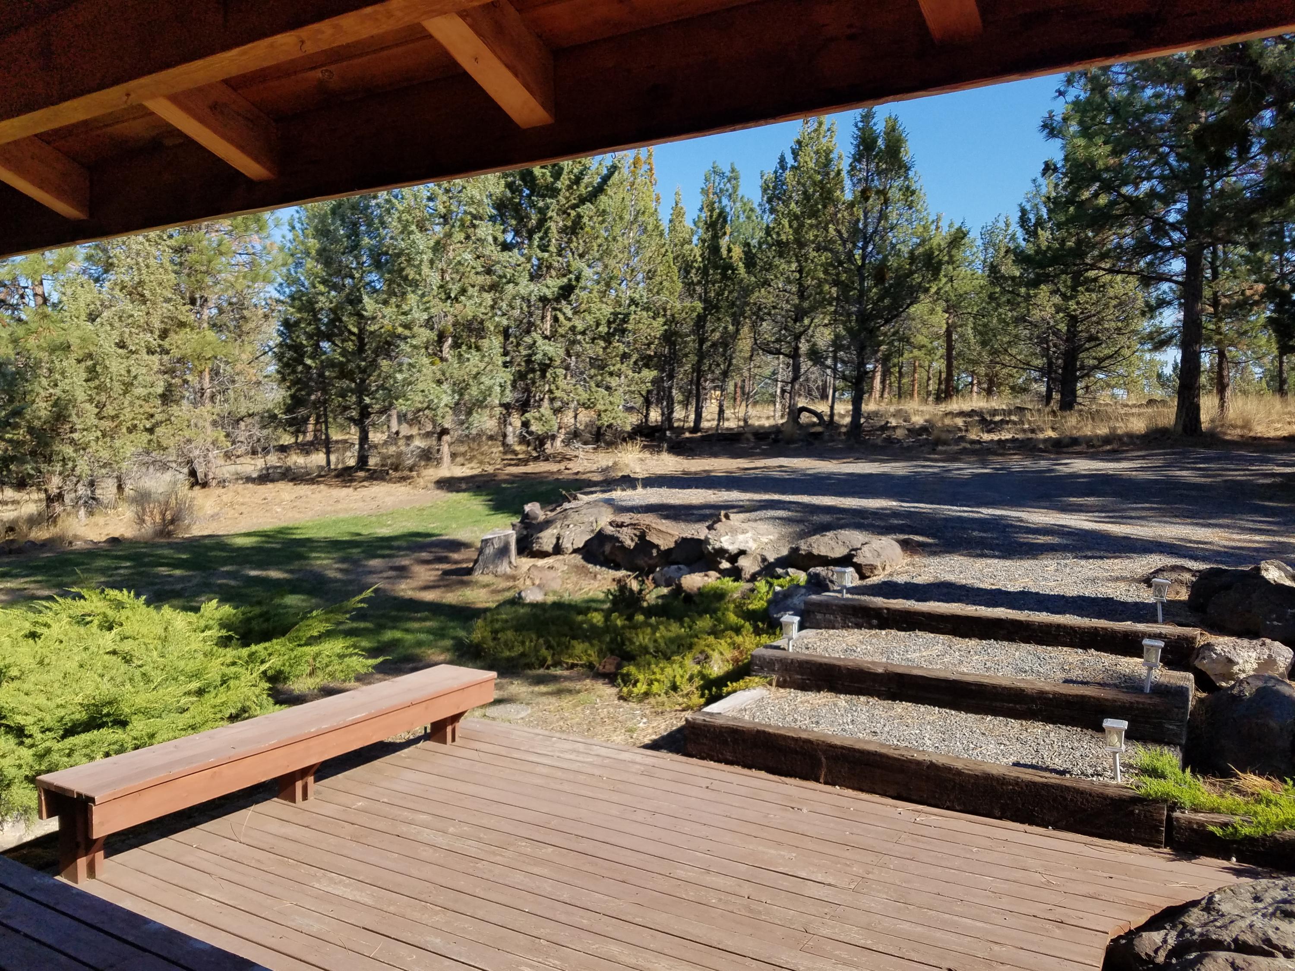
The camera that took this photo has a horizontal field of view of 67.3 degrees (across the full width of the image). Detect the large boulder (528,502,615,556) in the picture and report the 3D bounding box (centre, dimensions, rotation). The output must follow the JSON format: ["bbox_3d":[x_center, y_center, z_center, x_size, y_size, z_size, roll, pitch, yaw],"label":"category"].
[{"bbox_3d":[-1.038,0.581,13.300,1.150,0.650,0.900,0,2,-4],"label":"large boulder"}]

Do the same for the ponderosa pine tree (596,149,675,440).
[{"bbox_3d":[-0.337,-5.490,27.000,2.600,8.500,2.600,0,2,-1],"label":"ponderosa pine tree"}]

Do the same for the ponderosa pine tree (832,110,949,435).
[{"bbox_3d":[6.629,-5.802,26.500,3.100,8.900,3.100,0,3,14],"label":"ponderosa pine tree"}]

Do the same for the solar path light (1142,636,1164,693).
[{"bbox_3d":[2.821,1.010,5.430,0.112,0.304,0.112,1,3,32],"label":"solar path light"}]

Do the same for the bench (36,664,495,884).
[{"bbox_3d":[-1.750,1.403,5.041,0.447,0.423,2.443,1,3,32],"label":"bench"}]

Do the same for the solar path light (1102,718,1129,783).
[{"bbox_3d":[2.214,1.255,4.600,0.110,0.295,0.110,1,3,32],"label":"solar path light"}]

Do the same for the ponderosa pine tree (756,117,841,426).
[{"bbox_3d":[4.510,-6.470,29.000,2.650,9.300,2.650,0,3,9],"label":"ponderosa pine tree"}]

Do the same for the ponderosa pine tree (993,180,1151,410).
[{"bbox_3d":[13.527,-6.078,31.000,4.600,7.100,4.600,1,3,23],"label":"ponderosa pine tree"}]

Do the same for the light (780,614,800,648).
[{"bbox_3d":[0.964,0.995,6.550,0.108,0.240,0.108,1,3,32],"label":"light"}]

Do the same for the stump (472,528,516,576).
[{"bbox_3d":[-1.891,0.830,12.000,0.530,0.550,0.530,-1,3,-9],"label":"stump"}]

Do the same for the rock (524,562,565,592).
[{"bbox_3d":[-1.161,1.030,11.000,0.450,0.300,0.380,0,2,-6],"label":"rock"}]

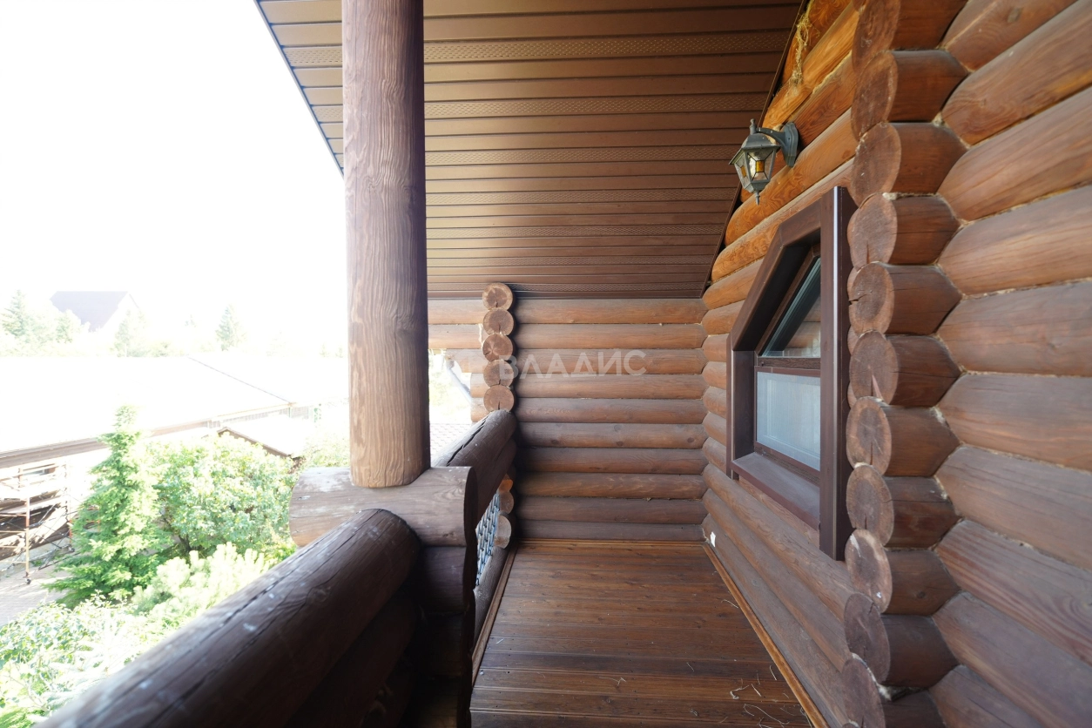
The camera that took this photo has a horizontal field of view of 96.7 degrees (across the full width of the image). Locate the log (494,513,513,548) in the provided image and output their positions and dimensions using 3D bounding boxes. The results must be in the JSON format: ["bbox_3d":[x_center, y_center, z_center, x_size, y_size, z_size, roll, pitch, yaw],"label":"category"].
[{"bbox_3d":[-0.403,1.341,4.017,0.247,0.247,0.324,0,1,3],"label":"log"}]

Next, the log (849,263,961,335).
[{"bbox_3d":[1.104,-0.190,1.501,0.192,0.242,0.242,0,1,3],"label":"log"}]

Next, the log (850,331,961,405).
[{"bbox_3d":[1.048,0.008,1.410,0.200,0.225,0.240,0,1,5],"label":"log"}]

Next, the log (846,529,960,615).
[{"bbox_3d":[1.102,0.645,1.515,0.192,0.242,0.242,0,1,3],"label":"log"}]

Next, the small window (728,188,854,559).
[{"bbox_3d":[1.225,0.026,2.505,0.160,1.390,1.430,0,1,5],"label":"small window"}]

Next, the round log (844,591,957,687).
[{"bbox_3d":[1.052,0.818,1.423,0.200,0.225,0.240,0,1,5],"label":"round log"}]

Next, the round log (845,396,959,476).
[{"bbox_3d":[1.103,0.232,1.511,0.192,0.242,0.242,0,1,3],"label":"round log"}]

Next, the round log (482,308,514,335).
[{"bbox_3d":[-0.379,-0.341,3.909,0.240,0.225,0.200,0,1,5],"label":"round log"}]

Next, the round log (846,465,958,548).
[{"bbox_3d":[1.103,0.443,1.510,0.192,0.242,0.242,0,1,3],"label":"round log"}]

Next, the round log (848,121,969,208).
[{"bbox_3d":[1.104,-0.604,1.488,0.192,0.242,0.242,0,1,3],"label":"round log"}]

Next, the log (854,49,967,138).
[{"bbox_3d":[1.105,-0.816,1.489,0.192,0.242,0.242,0,1,3],"label":"log"}]

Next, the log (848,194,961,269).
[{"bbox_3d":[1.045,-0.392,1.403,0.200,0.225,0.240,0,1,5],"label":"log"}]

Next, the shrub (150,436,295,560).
[{"bbox_3d":[-7.346,2.975,11.005,2.600,2.570,2.600,-1,1,-34],"label":"shrub"}]

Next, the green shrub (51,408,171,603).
[{"bbox_3d":[-8.309,2.551,9.251,1.750,3.490,1.750,-1,1,-42],"label":"green shrub"}]

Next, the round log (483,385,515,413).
[{"bbox_3d":[-0.379,0.297,4.069,0.247,0.247,0.178,0,1,3],"label":"round log"}]

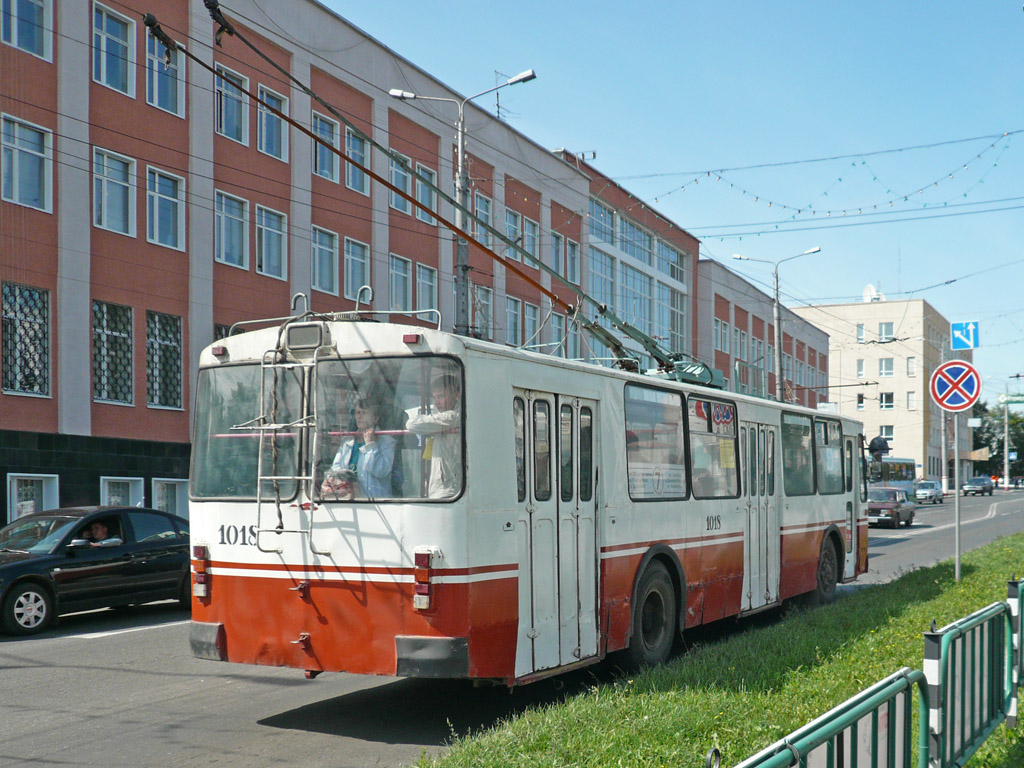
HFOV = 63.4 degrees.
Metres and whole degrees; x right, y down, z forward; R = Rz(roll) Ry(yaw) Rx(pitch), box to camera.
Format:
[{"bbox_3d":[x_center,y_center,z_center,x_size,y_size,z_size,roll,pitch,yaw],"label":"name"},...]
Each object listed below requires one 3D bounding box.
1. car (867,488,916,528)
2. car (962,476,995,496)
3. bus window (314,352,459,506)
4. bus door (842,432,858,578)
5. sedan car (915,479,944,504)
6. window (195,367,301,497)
[{"bbox_3d":[13.829,4.622,31.000,1.620,1.440,4.100,-4,-7,35],"label":"car"},{"bbox_3d":[36.045,7.935,64.000,1.680,1.420,4.300,-4,-7,38],"label":"car"},{"bbox_3d":[-0.936,0.345,6.280,1.200,1.100,0.100,-2,-6,22],"label":"bus window"},{"bbox_3d":[5.680,2.056,13.900,0.080,2.360,0.760,-4,-7,38],"label":"bus door"},{"bbox_3d":[27.722,7.224,55.000,1.620,1.480,4.100,-4,-7,32],"label":"sedan car"},{"bbox_3d":[-2.133,0.383,6.680,1.120,1.080,0.100,-3,-6,28],"label":"window"}]

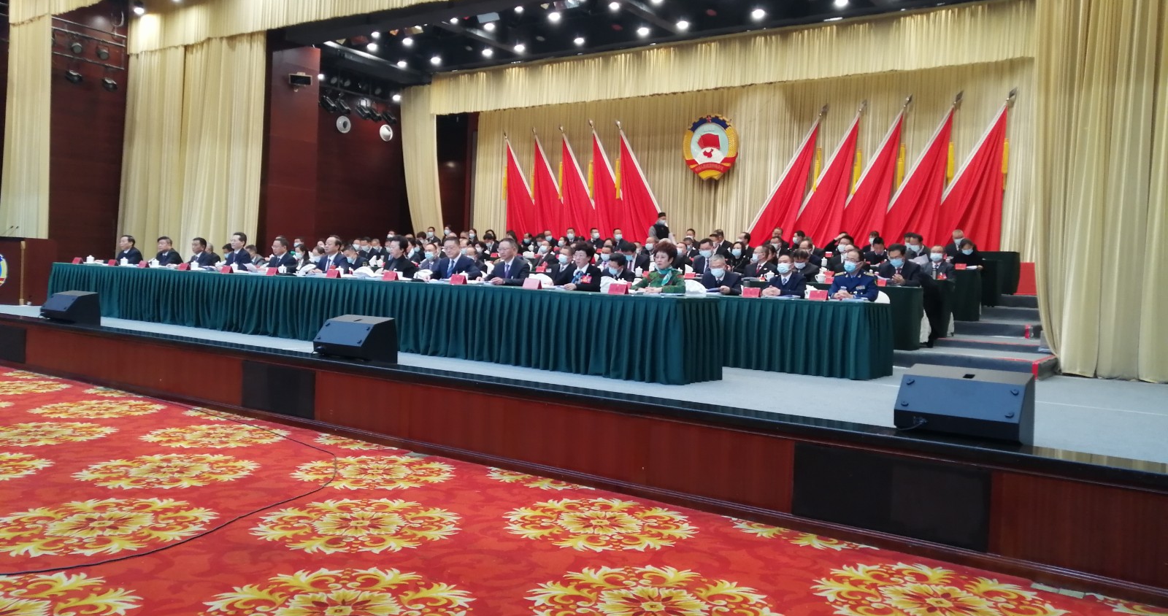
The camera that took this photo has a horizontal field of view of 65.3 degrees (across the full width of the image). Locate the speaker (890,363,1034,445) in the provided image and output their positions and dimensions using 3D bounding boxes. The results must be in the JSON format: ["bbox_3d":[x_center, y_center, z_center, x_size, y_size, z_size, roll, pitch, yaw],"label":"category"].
[{"bbox_3d":[2.265,0.590,5.431,0.688,0.433,0.440,4,3,37],"label":"speaker"}]

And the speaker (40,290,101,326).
[{"bbox_3d":[-6.702,0.003,11.914,0.688,0.433,0.440,4,3,37],"label":"speaker"}]

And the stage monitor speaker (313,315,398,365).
[{"bbox_3d":[-2.156,0.301,8.602,0.688,0.433,0.440,4,3,37],"label":"stage monitor speaker"}]

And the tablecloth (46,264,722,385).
[{"bbox_3d":[-3.705,-0.026,11.562,11.930,0.752,0.713,4,3,37],"label":"tablecloth"}]

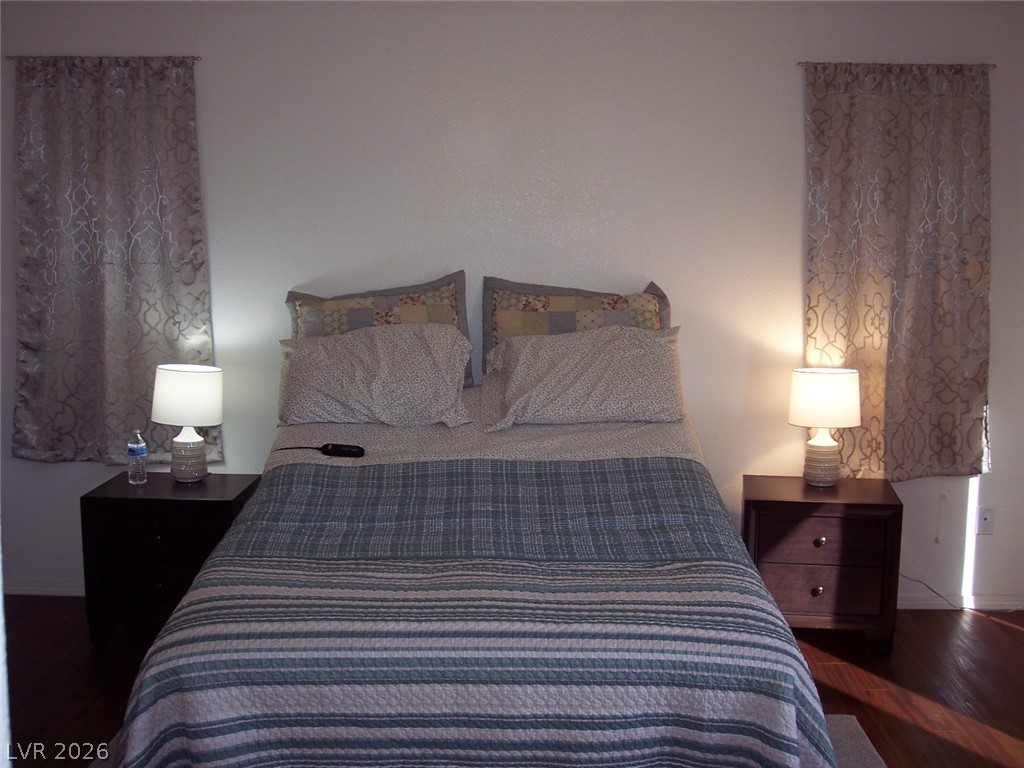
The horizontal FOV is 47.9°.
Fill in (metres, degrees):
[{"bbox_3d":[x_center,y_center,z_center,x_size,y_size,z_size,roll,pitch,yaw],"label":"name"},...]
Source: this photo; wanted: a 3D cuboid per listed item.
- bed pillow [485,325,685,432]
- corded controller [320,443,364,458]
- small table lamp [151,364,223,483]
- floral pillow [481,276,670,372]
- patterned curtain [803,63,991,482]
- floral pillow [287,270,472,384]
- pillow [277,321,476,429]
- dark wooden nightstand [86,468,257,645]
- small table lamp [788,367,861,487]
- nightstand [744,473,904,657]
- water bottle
[{"bbox_3d":[0.269,-0.020,4.287,0.700,0.420,0.170,1,-22,0],"label":"bed pillow"},{"bbox_3d":[-0.589,0.229,4.009,0.152,0.026,0.050,5,24,10],"label":"corded controller"},{"bbox_3d":[-1.224,0.154,4.362,0.270,0.434,0.270,1,8,0],"label":"small table lamp"},{"bbox_3d":[0.243,-0.201,4.422,0.700,0.440,0.150,1,-6,0],"label":"floral pillow"},{"bbox_3d":[1.491,-0.408,4.440,0.792,1.592,0.085,1,8,1],"label":"patterned curtain"},{"bbox_3d":[-0.508,-0.198,4.424,0.690,0.450,0.150,1,-6,0],"label":"floral pillow"},{"bbox_3d":[-0.503,-0.028,4.287,0.670,0.420,0.170,1,-22,0],"label":"pillow"},{"bbox_3d":[-1.258,0.653,4.350,0.547,0.551,0.417,1,8,2],"label":"dark wooden nightstand"},{"bbox_3d":[1.185,0.170,4.388,0.276,0.442,0.276,1,8,0],"label":"small table lamp"},{"bbox_3d":[1.153,0.671,4.385,0.547,0.551,0.417,2,8,10],"label":"nightstand"},{"bbox_3d":[-1.412,0.273,4.345,0.066,0.200,0.066,1,8,0],"label":"water bottle"}]

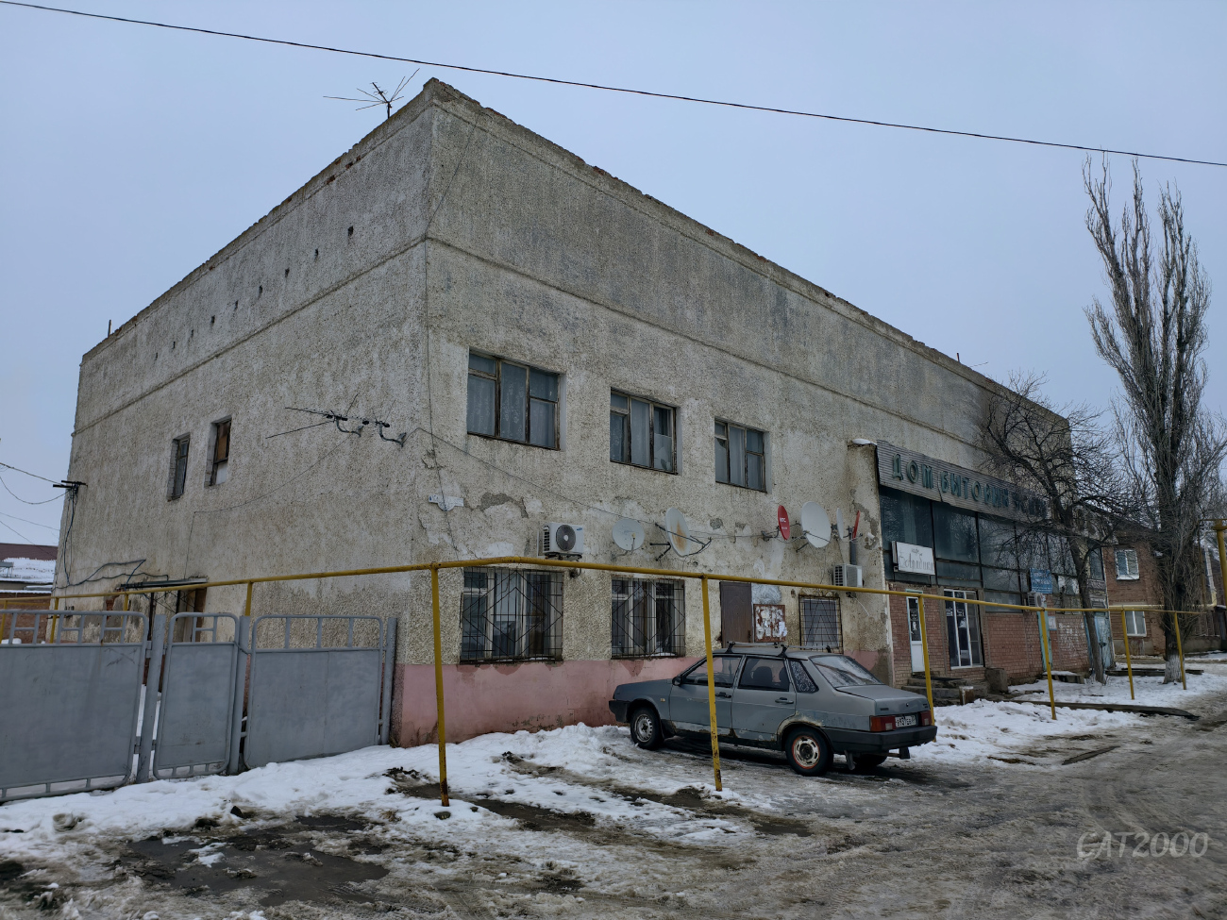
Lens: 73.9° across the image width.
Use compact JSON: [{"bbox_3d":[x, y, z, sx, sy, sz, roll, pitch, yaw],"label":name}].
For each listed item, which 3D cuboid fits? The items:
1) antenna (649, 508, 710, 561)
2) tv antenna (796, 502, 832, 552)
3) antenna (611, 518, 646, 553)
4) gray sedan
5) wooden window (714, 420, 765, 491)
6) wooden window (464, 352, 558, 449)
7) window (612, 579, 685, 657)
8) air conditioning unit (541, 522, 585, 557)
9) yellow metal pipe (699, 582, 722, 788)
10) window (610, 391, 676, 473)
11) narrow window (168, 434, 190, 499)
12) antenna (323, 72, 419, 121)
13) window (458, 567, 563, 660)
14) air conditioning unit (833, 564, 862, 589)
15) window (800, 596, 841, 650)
[{"bbox_3d":[1.176,1.295,14.397,1.000,0.950,0.900,-7,-13,34],"label":"antenna"},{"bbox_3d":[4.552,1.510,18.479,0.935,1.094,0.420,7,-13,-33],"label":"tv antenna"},{"bbox_3d":[0.274,1.307,14.127,0.566,0.583,0.300,3,-11,-14],"label":"antenna"},{"bbox_3d":[1.957,3.206,10.831,4.200,1.450,1.660,-10,-16,43],"label":"gray sedan"},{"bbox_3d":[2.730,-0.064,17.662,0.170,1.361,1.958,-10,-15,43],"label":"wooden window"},{"bbox_3d":[-1.539,-0.908,12.955,0.150,1.330,1.900,-10,-15,43],"label":"wooden window"},{"bbox_3d":[0.657,2.874,14.816,0.160,1.395,2.003,-10,-15,43],"label":"window"},{"bbox_3d":[-0.767,1.242,12.799,0.300,0.510,0.740,-10,-15,43],"label":"air conditioning unit"},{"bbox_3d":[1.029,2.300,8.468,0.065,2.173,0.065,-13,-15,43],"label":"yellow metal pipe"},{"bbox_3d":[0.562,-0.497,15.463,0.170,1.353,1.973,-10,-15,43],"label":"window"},{"bbox_3d":[-9.870,0.156,18.650,1.057,1.413,0.180,-10,-15,43],"label":"narrow window"},{"bbox_3d":[-4.069,-6.321,14.190,1.800,0.520,0.750,-2,-11,14],"label":"antenna"},{"bbox_3d":[-1.470,2.329,12.201,0.170,1.350,1.900,-10,-15,43],"label":"window"},{"bbox_3d":[5.716,2.850,19.790,0.300,0.565,0.840,-10,-15,43],"label":"air conditioning unit"},{"bbox_3d":[4.835,3.846,18.999,0.150,1.318,1.796,-10,-15,43],"label":"window"}]

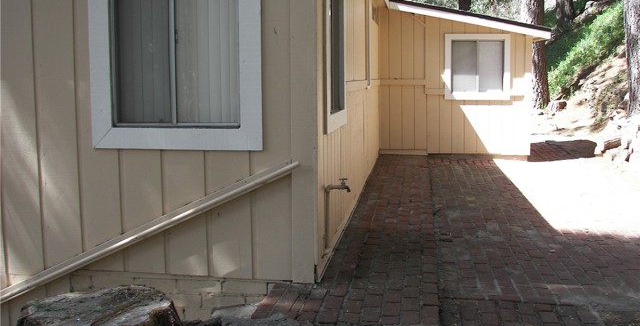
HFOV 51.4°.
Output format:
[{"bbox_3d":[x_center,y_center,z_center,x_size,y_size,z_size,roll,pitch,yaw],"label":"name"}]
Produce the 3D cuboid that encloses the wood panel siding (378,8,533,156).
[{"bbox_3d":[2.228,-1.340,10.987,2.469,2.428,0.160,1,7,8],"label":"wood panel siding"}]

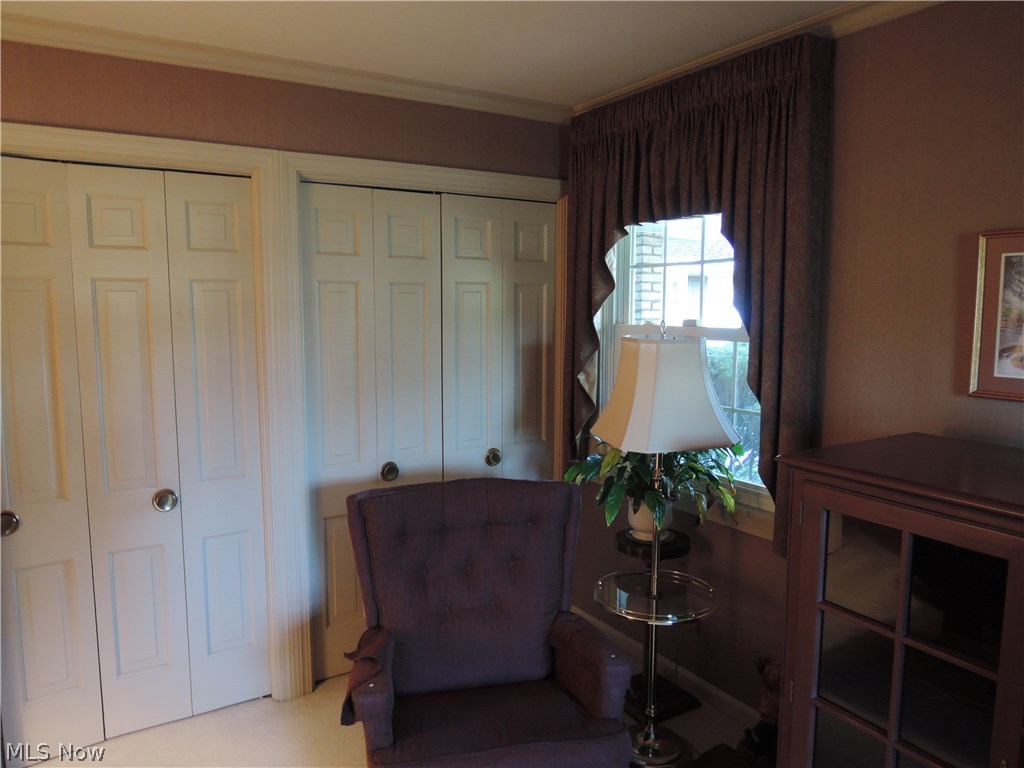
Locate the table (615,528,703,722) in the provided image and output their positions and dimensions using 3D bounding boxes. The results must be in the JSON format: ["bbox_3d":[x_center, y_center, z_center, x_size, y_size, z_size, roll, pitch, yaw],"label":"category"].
[{"bbox_3d":[0.555,0.934,2.784,0.290,0.670,0.290,0,7,0],"label":"table"}]

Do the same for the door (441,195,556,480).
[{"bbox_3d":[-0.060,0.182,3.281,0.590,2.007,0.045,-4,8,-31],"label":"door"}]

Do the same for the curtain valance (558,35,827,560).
[{"bbox_3d":[0.605,-0.304,2.731,0.150,1.630,1.230,-4,8,-31],"label":"curtain valance"}]

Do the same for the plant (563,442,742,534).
[{"bbox_3d":[0.521,0.401,2.691,0.500,0.410,0.600,-4,8,-31],"label":"plant"}]

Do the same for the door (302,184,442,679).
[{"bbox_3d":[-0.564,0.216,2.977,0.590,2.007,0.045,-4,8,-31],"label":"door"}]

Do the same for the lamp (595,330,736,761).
[{"bbox_3d":[0.484,0.553,2.393,0.450,1.520,0.450,-2,7,-15],"label":"lamp"}]

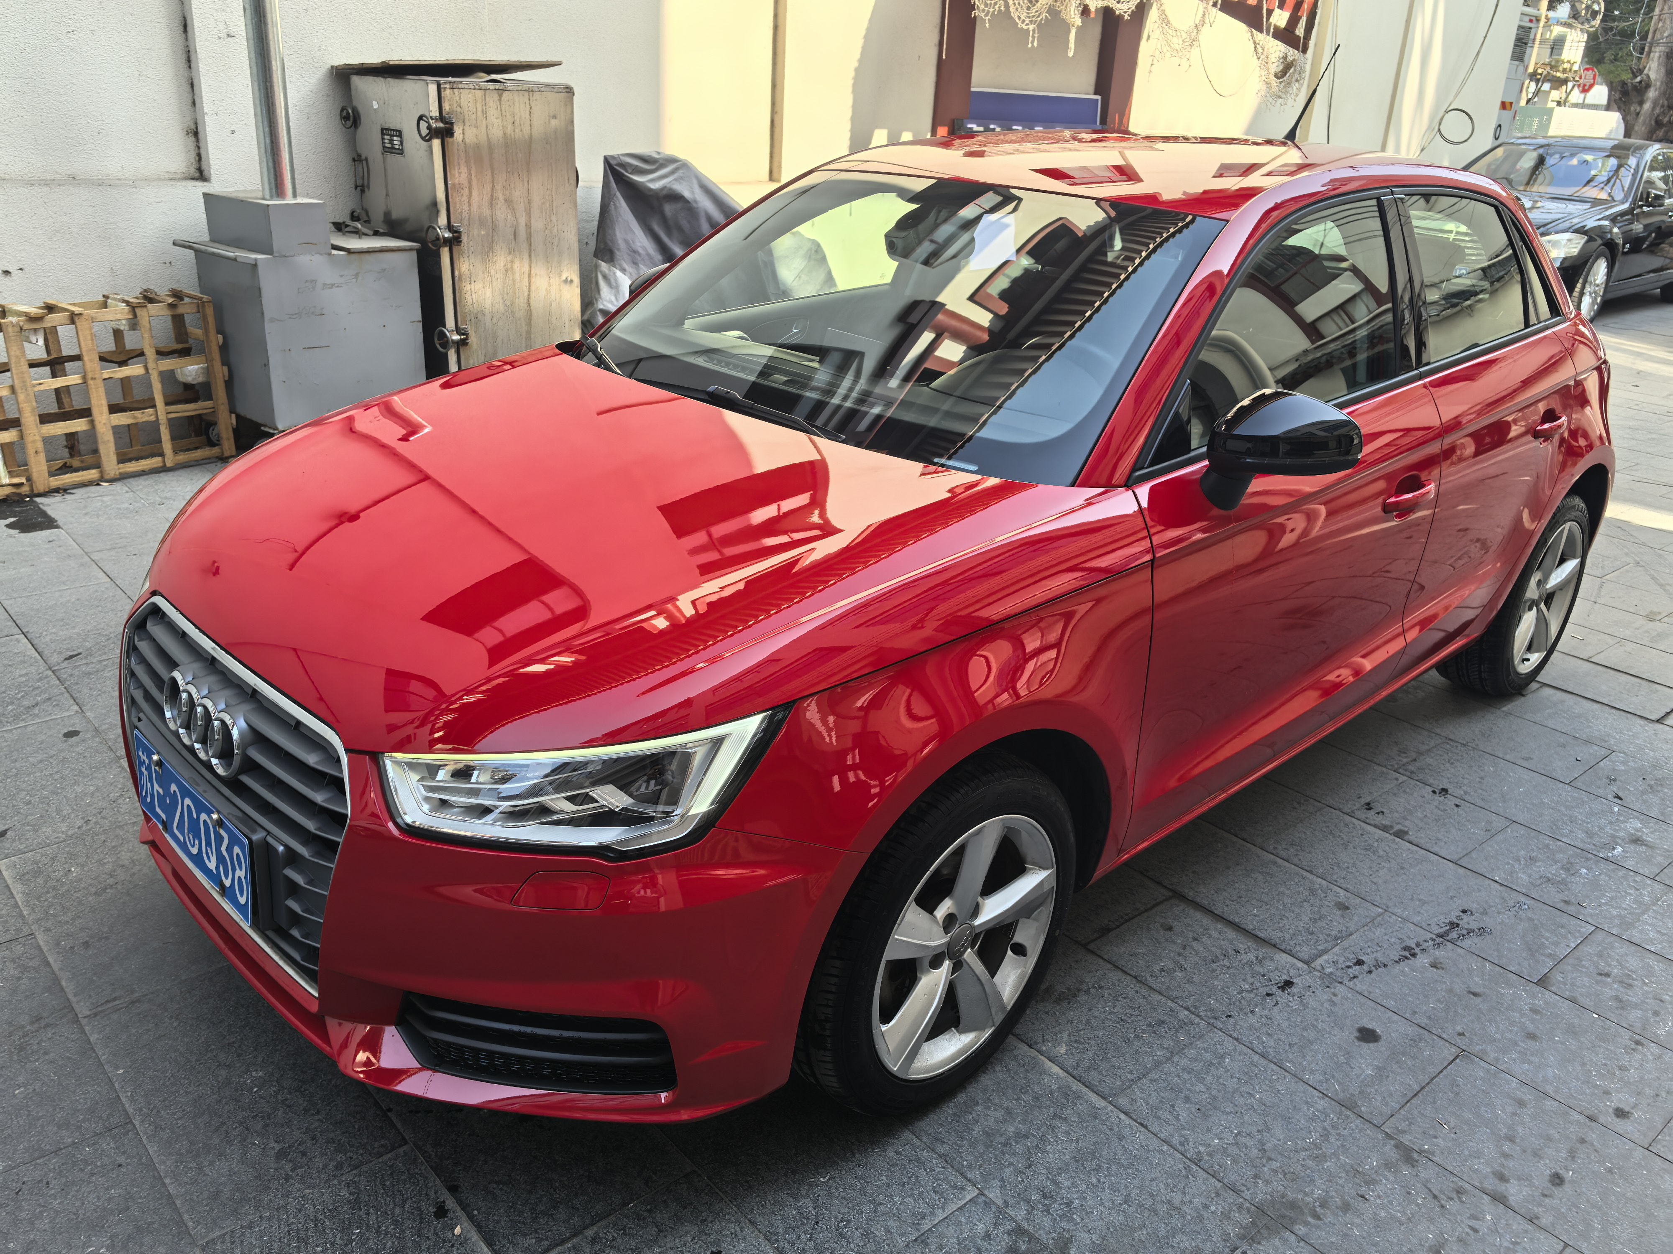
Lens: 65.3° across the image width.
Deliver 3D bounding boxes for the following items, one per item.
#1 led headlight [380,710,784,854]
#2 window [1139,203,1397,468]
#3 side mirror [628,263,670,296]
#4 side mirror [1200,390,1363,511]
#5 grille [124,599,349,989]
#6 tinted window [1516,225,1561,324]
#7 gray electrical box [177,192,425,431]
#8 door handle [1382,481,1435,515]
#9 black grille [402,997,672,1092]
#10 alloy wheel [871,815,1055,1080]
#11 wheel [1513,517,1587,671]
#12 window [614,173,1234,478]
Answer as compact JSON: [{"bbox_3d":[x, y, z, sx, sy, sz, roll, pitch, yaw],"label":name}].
[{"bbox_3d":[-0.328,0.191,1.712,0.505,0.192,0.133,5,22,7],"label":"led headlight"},{"bbox_3d":[0.796,-0.566,2.353,1.000,0.420,0.060,-18,5,-41],"label":"window"},{"bbox_3d":[-0.492,-0.804,3.292,0.180,0.195,0.205,-18,29,-41],"label":"side mirror"},{"bbox_3d":[0.726,-0.286,2.132,0.180,0.195,0.205,-18,29,-41],"label":"side mirror"},{"bbox_3d":[-0.924,0.245,1.973,0.120,0.445,0.720,-9,24,-44],"label":"grille"},{"bbox_3d":[1.673,-0.842,3.140,0.040,0.230,0.190,-10,6,42],"label":"tinted window"},{"bbox_3d":[-2.311,-1.403,5.637,0.680,0.870,0.820,16,26,31],"label":"gray electrical box"},{"bbox_3d":[1.142,-0.269,2.611,0.220,0.048,0.055,-18,29,-41],"label":"door handle"},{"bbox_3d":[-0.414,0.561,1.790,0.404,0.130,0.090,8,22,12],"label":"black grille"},{"bbox_3d":[0.150,0.472,2.066,0.170,0.440,0.440,22,29,40],"label":"alloy wheel"},{"bbox_3d":[1.930,-0.098,3.683,0.440,0.440,0.170,-18,29,-41],"label":"wheel"},{"bbox_3d":[0.068,-0.667,2.607,1.400,0.110,0.820,23,62,41],"label":"window"}]

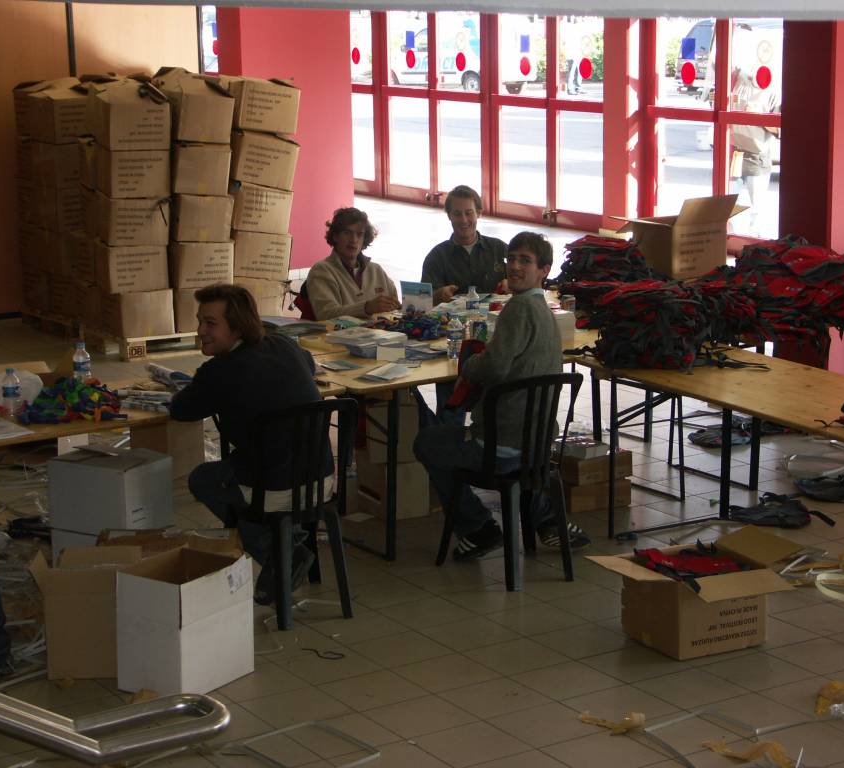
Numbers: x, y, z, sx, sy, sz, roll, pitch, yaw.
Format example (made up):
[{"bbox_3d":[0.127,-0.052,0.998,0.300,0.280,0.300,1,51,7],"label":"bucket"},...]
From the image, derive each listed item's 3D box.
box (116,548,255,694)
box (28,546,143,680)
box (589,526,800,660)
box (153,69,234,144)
[{"bbox_3d":[-0.831,0.839,7.069,0.290,0.425,0.405,7,14,33],"label":"box"},{"bbox_3d":[-1.196,0.806,7.215,0.360,0.400,0.360,-1,12,-2],"label":"box"},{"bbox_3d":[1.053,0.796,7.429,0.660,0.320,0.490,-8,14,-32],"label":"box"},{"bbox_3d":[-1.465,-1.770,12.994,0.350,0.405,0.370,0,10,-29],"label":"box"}]

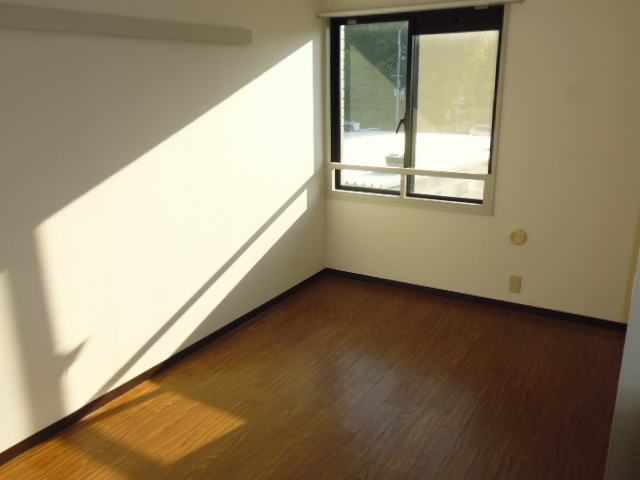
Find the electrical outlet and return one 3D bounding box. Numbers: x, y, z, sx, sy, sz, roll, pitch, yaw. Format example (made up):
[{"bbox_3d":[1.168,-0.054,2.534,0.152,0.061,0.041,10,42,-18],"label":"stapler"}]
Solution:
[{"bbox_3d":[1.256,0.285,3.213,0.070,0.120,0.010,9,20,32],"label":"electrical outlet"}]

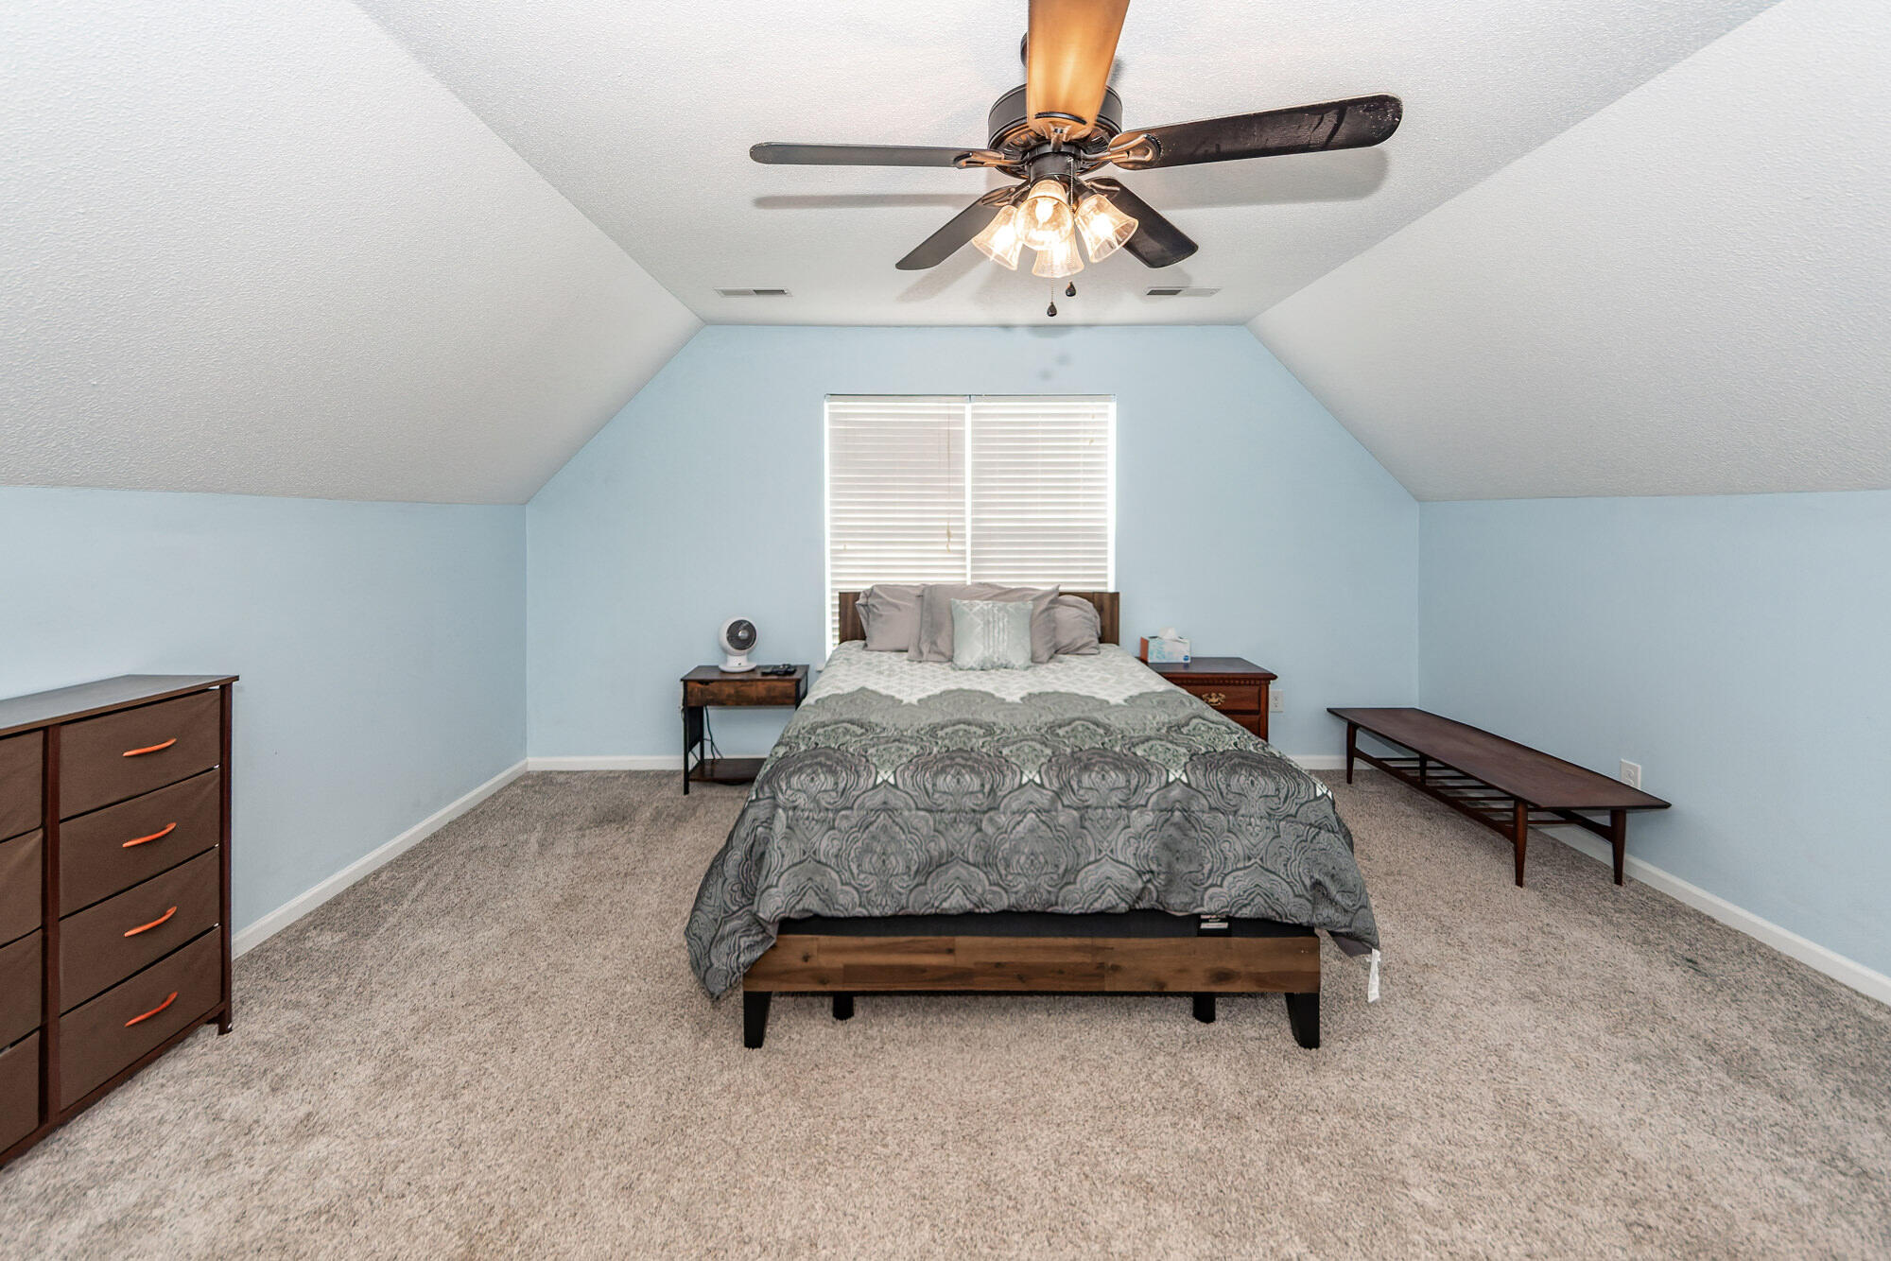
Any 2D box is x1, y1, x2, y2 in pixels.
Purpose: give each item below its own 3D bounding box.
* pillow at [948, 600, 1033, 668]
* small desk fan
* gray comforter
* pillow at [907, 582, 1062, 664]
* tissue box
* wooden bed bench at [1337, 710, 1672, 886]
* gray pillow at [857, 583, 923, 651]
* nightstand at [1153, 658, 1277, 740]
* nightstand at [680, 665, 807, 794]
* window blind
[{"bbox_3d":[0.239,0.018,3.244,0.433,0.391,0.154,0,-12,-1],"label":"pillow"},{"bbox_3d":[-1.205,0.086,3.677,0.211,0.293,0.206,-4,9,-25],"label":"small desk fan"},{"bbox_3d":[0.247,0.579,2.691,1.957,0.721,1.916,0,8,-1],"label":"gray comforter"},{"bbox_3d":[0.220,-0.044,3.430,0.793,0.433,0.206,0,-7,-1],"label":"pillow"},{"bbox_3d":[1.288,0.113,3.682,0.242,0.118,0.129,0,8,-1],"label":"tissue box"},{"bbox_3d":[2.570,0.768,3.121,0.546,0.381,1.298,0,8,-1],"label":"wooden bed bench"},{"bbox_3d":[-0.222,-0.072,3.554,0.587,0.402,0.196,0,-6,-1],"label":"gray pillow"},{"bbox_3d":[1.406,0.546,3.512,0.639,0.687,0.474,0,8,-1],"label":"nightstand"},{"bbox_3d":[-1.151,0.562,3.626,0.628,0.618,0.371,0,8,-1],"label":"nightstand"},{"bbox_3d":[0.147,-0.625,3.790,1.689,1.524,0.082,0,8,-1],"label":"window blind"}]

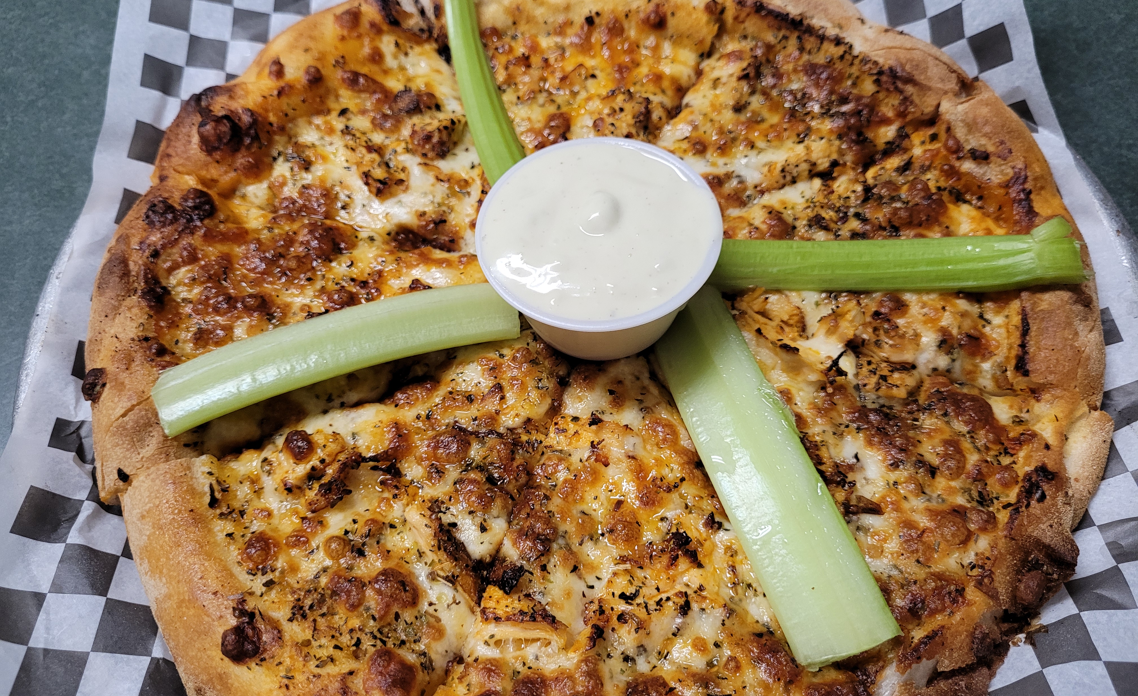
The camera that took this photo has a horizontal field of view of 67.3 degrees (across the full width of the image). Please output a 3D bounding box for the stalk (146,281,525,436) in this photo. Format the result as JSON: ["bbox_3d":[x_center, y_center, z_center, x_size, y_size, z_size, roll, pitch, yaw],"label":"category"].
[{"bbox_3d":[-0.063,0.003,0.236,0.096,0.015,0.020,-17,63,-9],"label":"stalk"}]

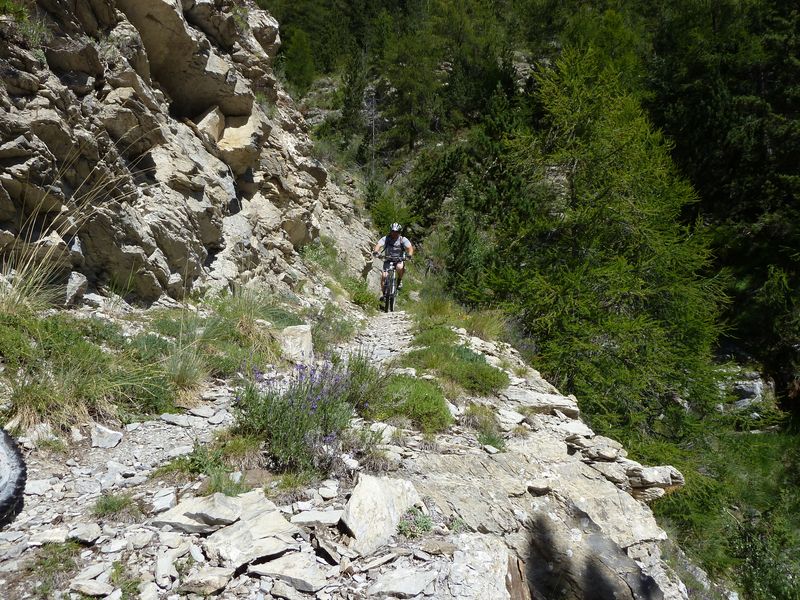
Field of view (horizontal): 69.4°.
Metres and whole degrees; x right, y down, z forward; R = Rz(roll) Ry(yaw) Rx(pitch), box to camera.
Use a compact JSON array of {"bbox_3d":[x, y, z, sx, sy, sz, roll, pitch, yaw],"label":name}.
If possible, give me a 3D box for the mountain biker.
[{"bbox_3d":[-0.117,-0.688,10.400,0.720,1.380,0.800,0,4,-2],"label":"mountain biker"}]

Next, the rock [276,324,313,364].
[{"bbox_3d":[-1.145,0.491,6.300,0.370,0.420,0.330,-1,4,-11],"label":"rock"}]

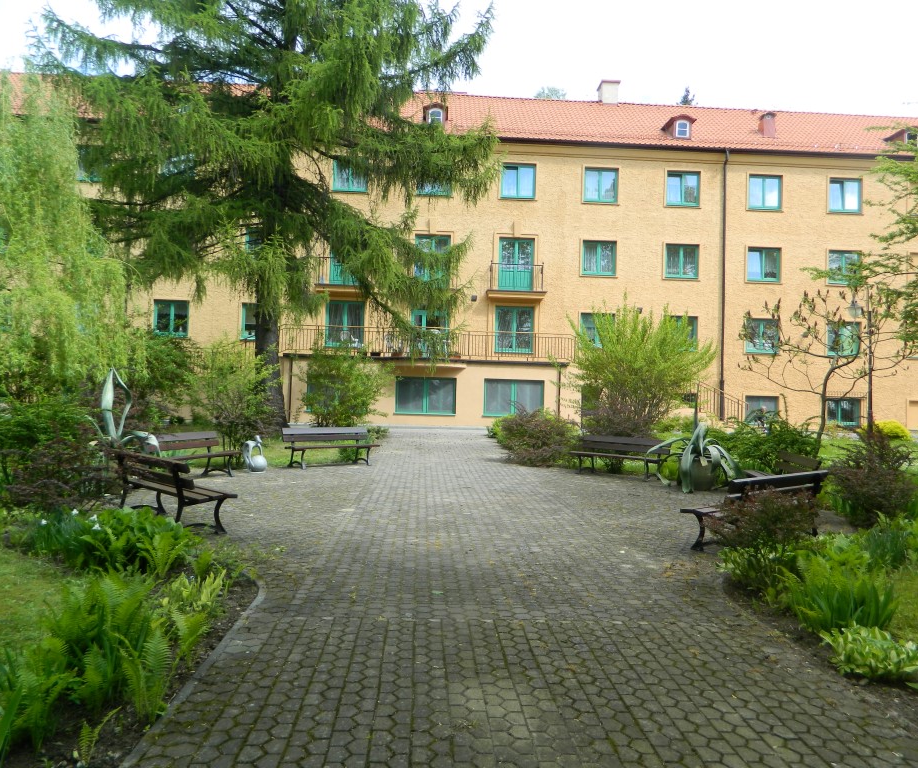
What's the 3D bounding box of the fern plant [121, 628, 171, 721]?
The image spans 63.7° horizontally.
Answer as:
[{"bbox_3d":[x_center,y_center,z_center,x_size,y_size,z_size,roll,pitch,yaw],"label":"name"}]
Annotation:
[{"bbox_3d":[-1.499,1.394,3.552,0.240,0.420,0.280,2,-1,-22],"label":"fern plant"}]

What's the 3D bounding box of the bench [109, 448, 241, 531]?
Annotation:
[{"bbox_3d":[-3.223,1.179,8.186,0.642,0.775,2.015,2,-1,-44],"label":"bench"}]

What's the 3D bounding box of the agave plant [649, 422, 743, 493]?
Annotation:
[{"bbox_3d":[4.322,1.298,13.406,1.600,1.127,1.450,1,-1,18],"label":"agave plant"}]

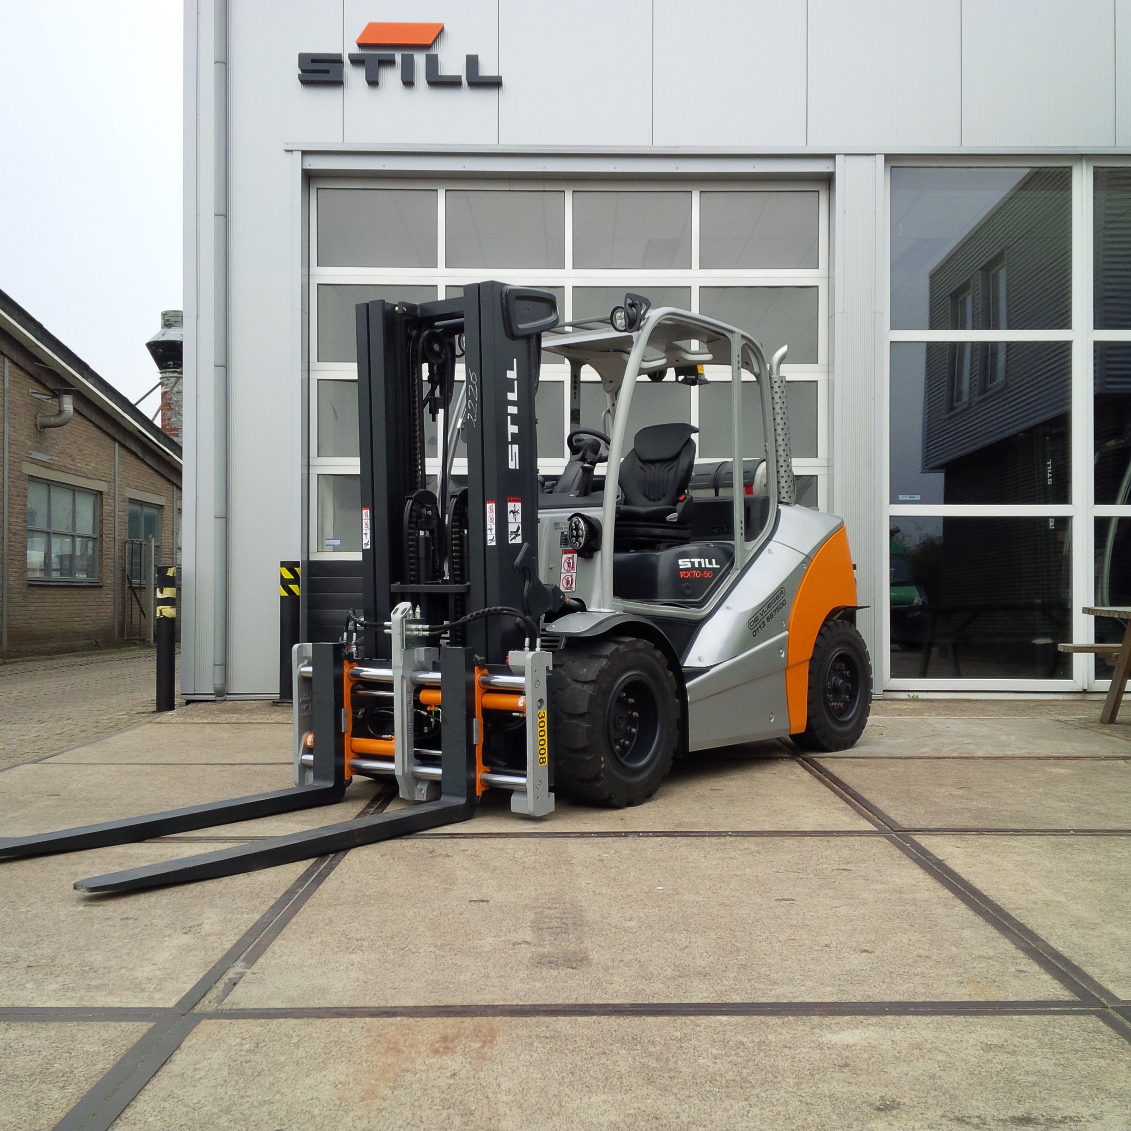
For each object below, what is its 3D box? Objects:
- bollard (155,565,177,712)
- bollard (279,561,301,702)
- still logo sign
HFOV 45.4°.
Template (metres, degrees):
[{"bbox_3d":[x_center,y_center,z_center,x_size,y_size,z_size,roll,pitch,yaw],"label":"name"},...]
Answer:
[{"bbox_3d":[-2.940,0.537,9.950,0.138,1.070,0.138,0,0,0],"label":"bollard"},{"bbox_3d":[-2.125,0.510,10.420,0.153,1.085,0.153,0,0,0],"label":"bollard"},{"bbox_3d":[-1.283,-3.985,10.490,1.575,0.460,0.100,0,0,0],"label":"still logo sign"}]

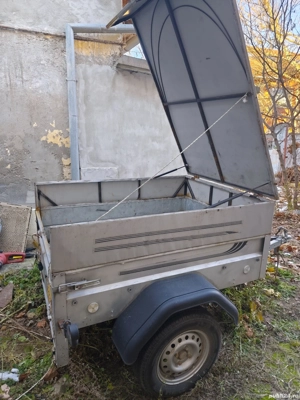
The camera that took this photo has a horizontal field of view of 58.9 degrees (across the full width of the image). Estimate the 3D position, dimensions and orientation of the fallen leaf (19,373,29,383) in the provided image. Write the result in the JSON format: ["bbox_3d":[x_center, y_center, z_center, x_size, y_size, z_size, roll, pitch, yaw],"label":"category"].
[{"bbox_3d":[-0.833,1.168,1.750,0.045,0.020,0.080,7,14,26],"label":"fallen leaf"}]

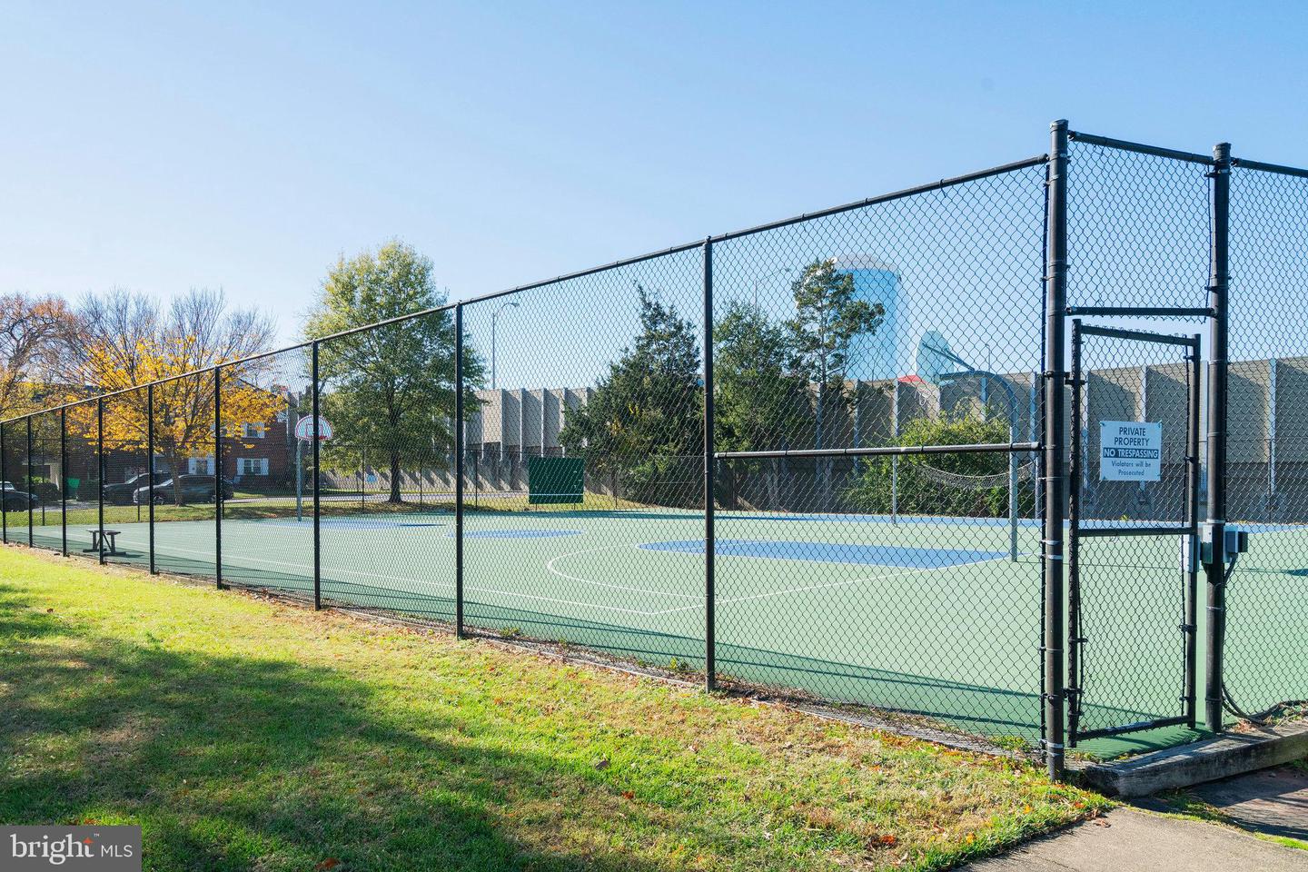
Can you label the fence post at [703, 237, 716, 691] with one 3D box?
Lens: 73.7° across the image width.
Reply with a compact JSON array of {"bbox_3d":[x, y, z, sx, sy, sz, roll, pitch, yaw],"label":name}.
[{"bbox_3d":[0.386,0.195,6.050,0.063,3.157,0.063,0,-1,0],"label":"fence post"}]

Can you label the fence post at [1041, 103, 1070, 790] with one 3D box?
[{"bbox_3d":[2.050,0.070,4.440,0.080,3.368,0.080,-1,-1,44],"label":"fence post"}]

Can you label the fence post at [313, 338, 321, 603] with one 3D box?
[{"bbox_3d":[-3.955,0.473,10.220,0.063,3.151,0.063,-1,-1,44],"label":"fence post"}]

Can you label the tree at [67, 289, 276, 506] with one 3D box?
[{"bbox_3d":[-24.865,-2.031,45.000,10.800,11.100,10.300,0,-1,-29],"label":"tree"}]

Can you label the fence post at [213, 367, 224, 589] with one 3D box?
[{"bbox_3d":[-6.171,0.587,12.360,0.063,3.145,0.063,-1,-1,44],"label":"fence post"}]

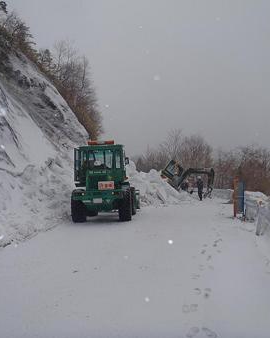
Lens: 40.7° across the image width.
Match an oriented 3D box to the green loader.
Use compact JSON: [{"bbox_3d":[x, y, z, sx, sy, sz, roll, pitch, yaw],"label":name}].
[{"bbox_3d":[-1.180,0.530,16.500,2.500,3.350,6.500,-1,-2,4],"label":"green loader"}]

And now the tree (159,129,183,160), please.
[{"bbox_3d":[4.400,-1.900,45.000,3.200,6.200,3.100,-1,-2,0],"label":"tree"}]

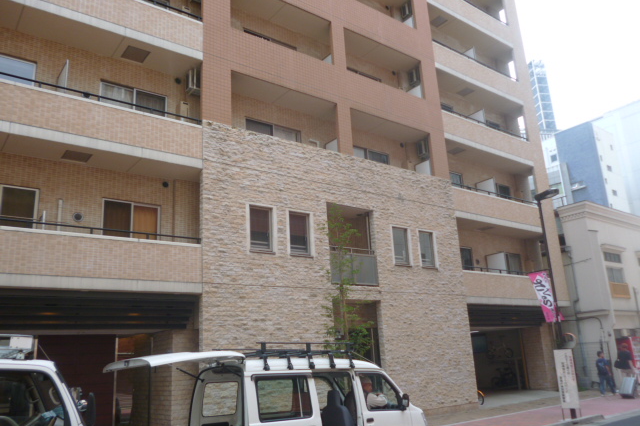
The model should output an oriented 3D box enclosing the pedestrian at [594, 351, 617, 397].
[{"bbox_3d":[9.642,5.449,17.680,0.500,1.420,0.500,9,-19,-37],"label":"pedestrian"}]

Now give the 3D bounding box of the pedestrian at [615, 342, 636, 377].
[{"bbox_3d":[10.184,5.199,17.299,0.500,1.640,0.550,9,-19,-37],"label":"pedestrian"}]

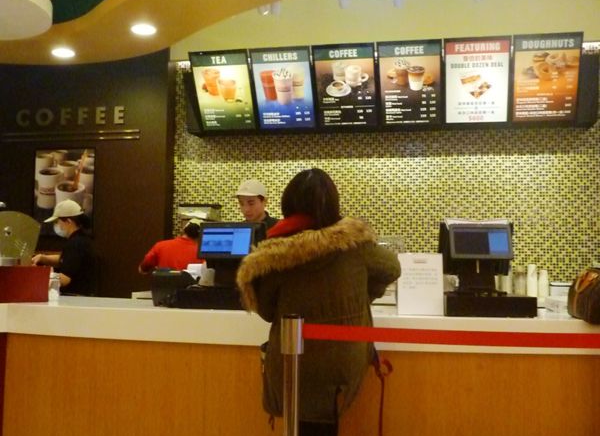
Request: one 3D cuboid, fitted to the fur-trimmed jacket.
[{"bbox_3d":[0.070,0.425,3.060,0.660,0.840,0.440,0,-2,-7],"label":"fur-trimmed jacket"}]

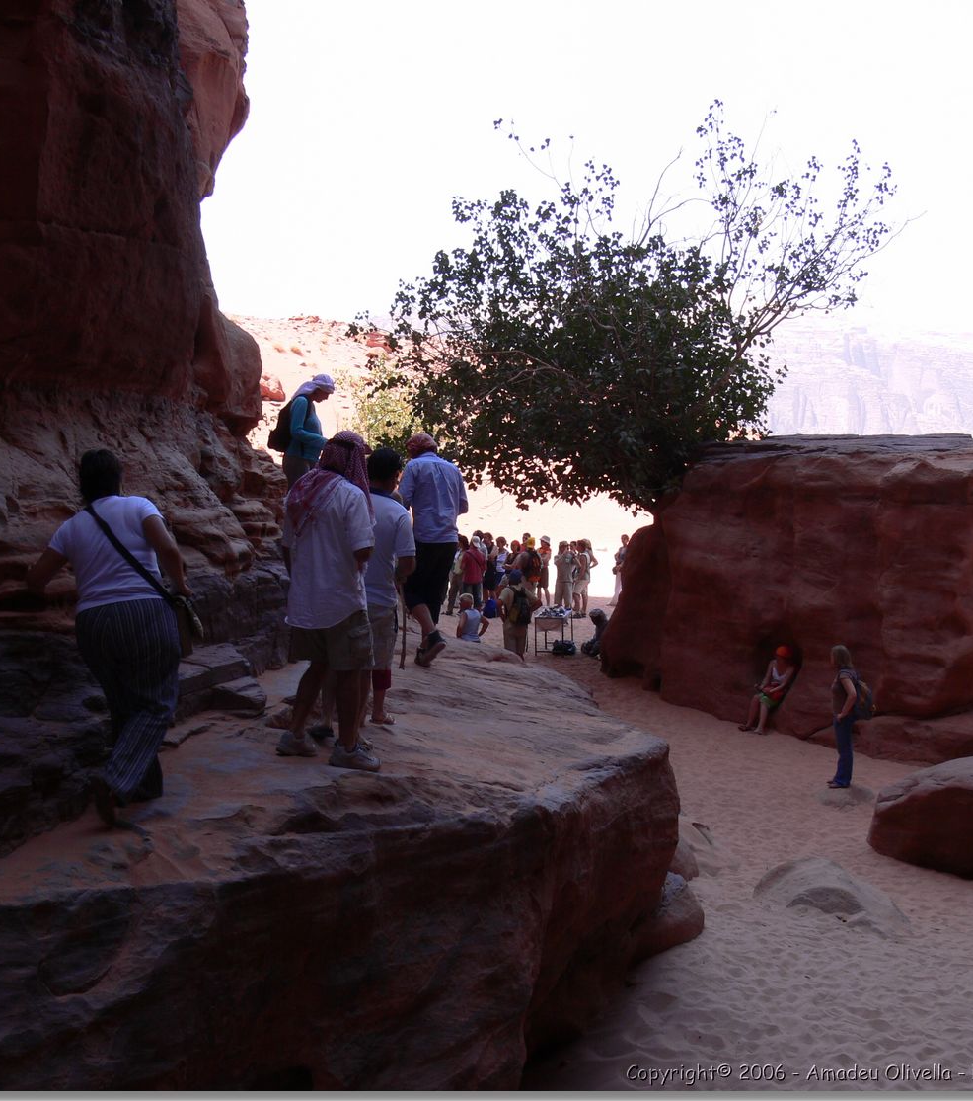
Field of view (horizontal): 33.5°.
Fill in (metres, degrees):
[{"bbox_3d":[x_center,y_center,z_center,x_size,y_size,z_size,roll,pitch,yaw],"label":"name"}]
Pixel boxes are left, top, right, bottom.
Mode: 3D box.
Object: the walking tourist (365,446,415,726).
[{"bbox_3d":[-0.643,0.246,9.350,0.530,1.700,0.420,2,4,35],"label":"walking tourist"}]

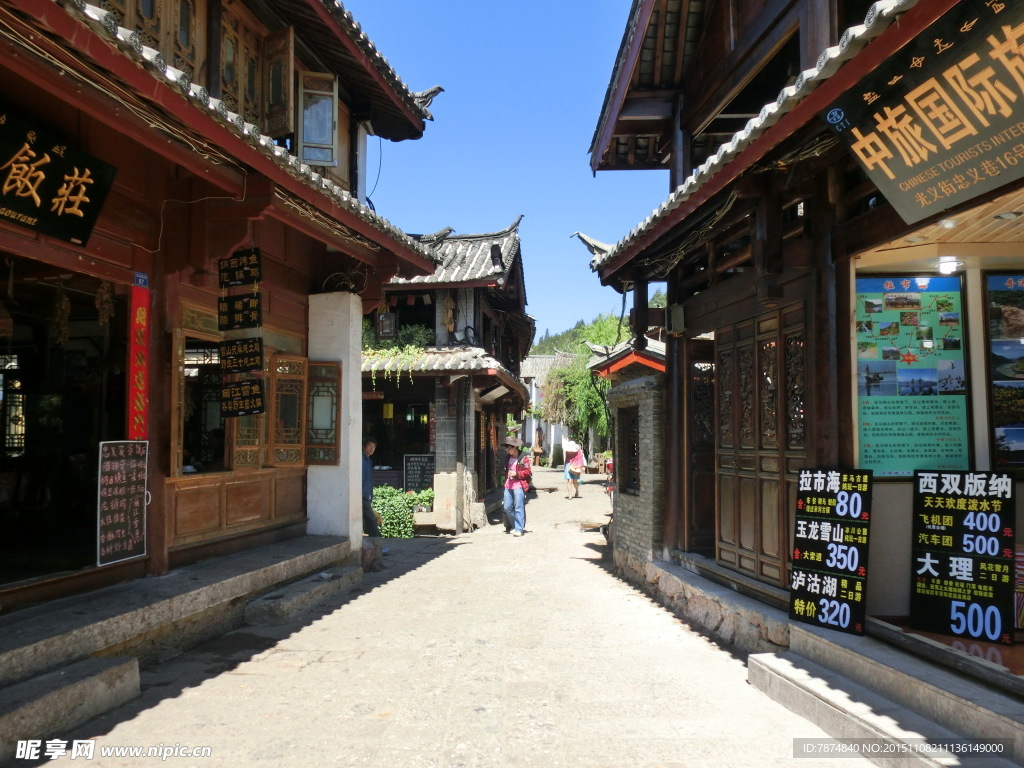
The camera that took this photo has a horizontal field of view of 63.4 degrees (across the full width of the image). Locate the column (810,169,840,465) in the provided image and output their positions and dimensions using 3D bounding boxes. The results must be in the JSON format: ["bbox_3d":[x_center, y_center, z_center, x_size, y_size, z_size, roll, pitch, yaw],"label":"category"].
[{"bbox_3d":[2.340,0.102,6.183,0.190,3.200,0.190,1,-3,-9],"label":"column"}]

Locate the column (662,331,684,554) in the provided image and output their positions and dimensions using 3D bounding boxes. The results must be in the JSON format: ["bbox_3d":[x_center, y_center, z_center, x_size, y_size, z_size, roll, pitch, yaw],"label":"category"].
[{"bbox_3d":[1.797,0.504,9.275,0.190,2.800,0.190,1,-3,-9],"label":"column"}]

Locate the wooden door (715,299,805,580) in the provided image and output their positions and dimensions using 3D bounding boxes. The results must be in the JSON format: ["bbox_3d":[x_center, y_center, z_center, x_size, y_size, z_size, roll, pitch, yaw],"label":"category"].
[{"bbox_3d":[2.057,0.534,6.914,0.080,2.150,1.600,1,-3,-9],"label":"wooden door"}]

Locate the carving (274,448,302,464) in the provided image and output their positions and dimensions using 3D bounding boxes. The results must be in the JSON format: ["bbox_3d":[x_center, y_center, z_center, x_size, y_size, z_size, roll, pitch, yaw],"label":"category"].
[{"bbox_3d":[-2.428,0.788,9.000,0.300,0.165,0.030,2,-4,-33],"label":"carving"}]

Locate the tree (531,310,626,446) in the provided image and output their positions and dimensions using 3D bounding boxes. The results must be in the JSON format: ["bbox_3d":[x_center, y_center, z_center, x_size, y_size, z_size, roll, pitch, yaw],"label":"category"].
[{"bbox_3d":[3.575,0.127,42.000,5.600,7.600,5.400,0,-3,0],"label":"tree"}]

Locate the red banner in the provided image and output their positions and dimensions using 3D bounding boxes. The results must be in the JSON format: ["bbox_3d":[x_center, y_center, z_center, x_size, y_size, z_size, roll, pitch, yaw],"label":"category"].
[{"bbox_3d":[-3.076,-0.157,6.848,0.020,1.377,0.254,-1,-3,10],"label":"red banner"}]

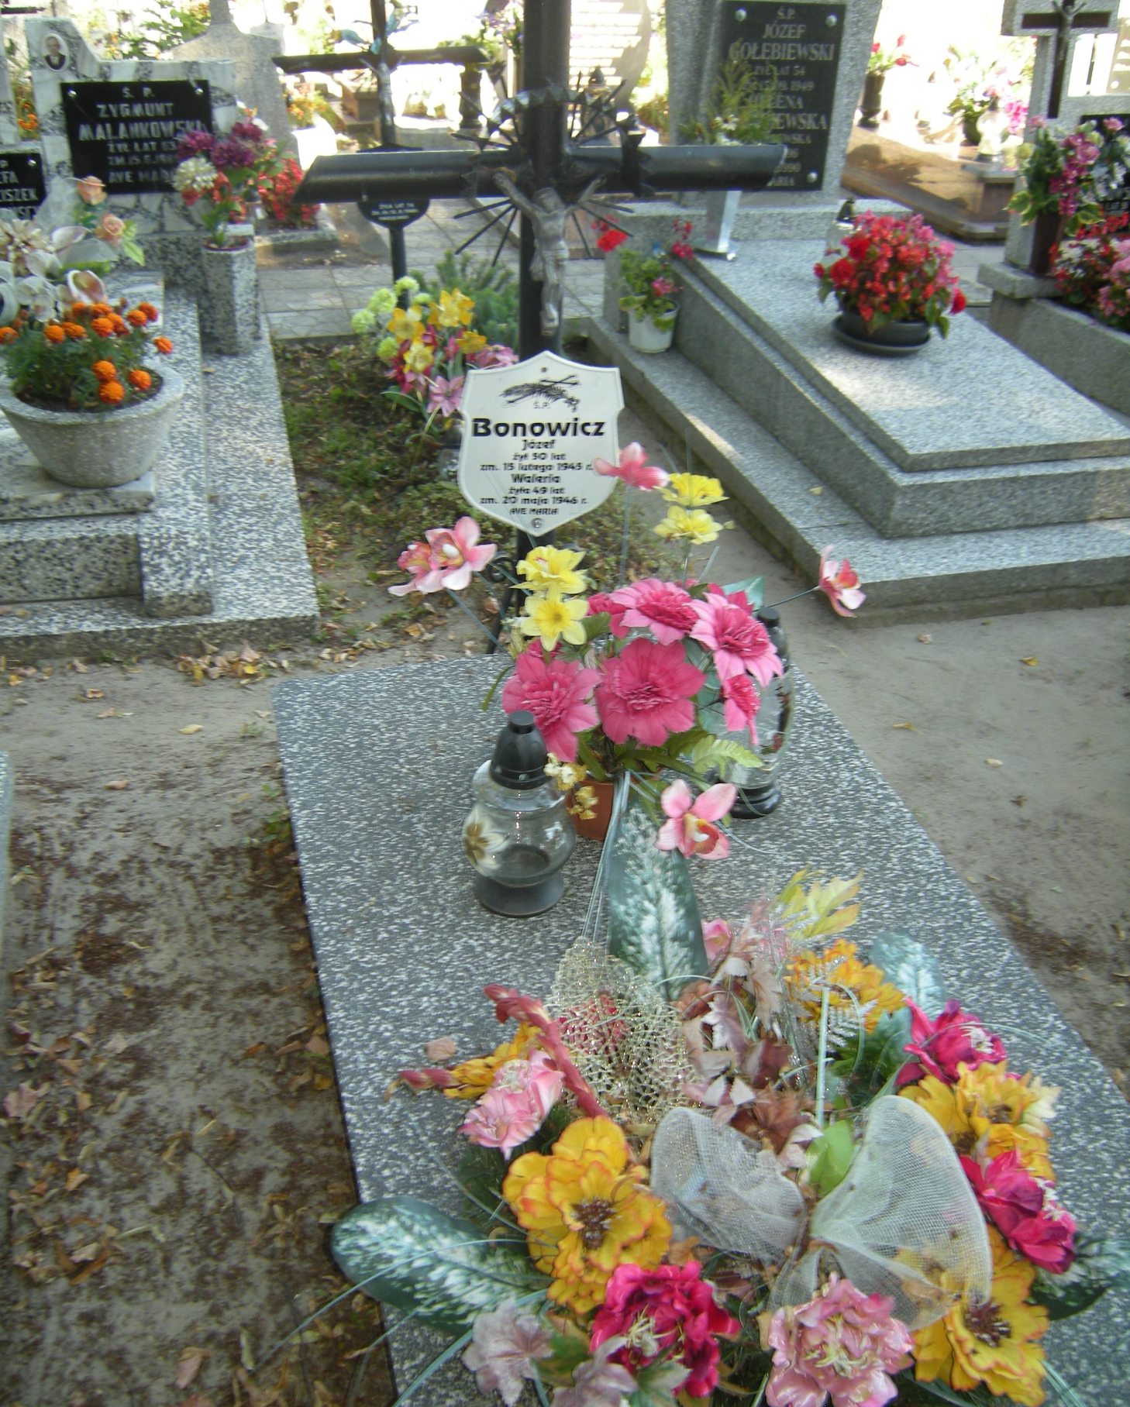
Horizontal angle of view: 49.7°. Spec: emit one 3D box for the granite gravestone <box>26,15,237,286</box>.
[{"bbox_3d":[-1.441,-1.850,4.114,0.670,0.840,0.180,-7,34,-15],"label":"granite gravestone"}]

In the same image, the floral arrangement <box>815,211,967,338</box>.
[{"bbox_3d":[0.917,-1.207,3.413,0.390,0.300,0.340,-7,34,-15],"label":"floral arrangement"}]

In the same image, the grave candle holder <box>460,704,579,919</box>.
[{"bbox_3d":[-0.057,0.122,1.556,0.145,0.270,0.145,2,33,-1],"label":"grave candle holder"}]

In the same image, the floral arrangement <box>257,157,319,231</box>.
[{"bbox_3d":[-1.128,-2.078,4.970,0.280,0.300,0.260,-7,34,-15],"label":"floral arrangement"}]

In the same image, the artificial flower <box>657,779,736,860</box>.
[{"bbox_3d":[0.170,0.150,1.580,0.100,0.100,0.045,7,5,7],"label":"artificial flower"}]

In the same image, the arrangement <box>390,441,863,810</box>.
[{"bbox_3d":[0.077,-0.105,1.560,0.570,0.450,0.380,-7,34,-15],"label":"arrangement"}]

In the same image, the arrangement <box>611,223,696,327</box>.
[{"bbox_3d":[0.265,-1.325,3.765,0.260,0.280,0.240,-7,34,-15],"label":"arrangement"}]

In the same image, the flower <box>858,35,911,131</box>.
[{"bbox_3d":[1.808,-3.529,6.920,0.290,0.460,0.270,-7,34,-15],"label":"flower"}]

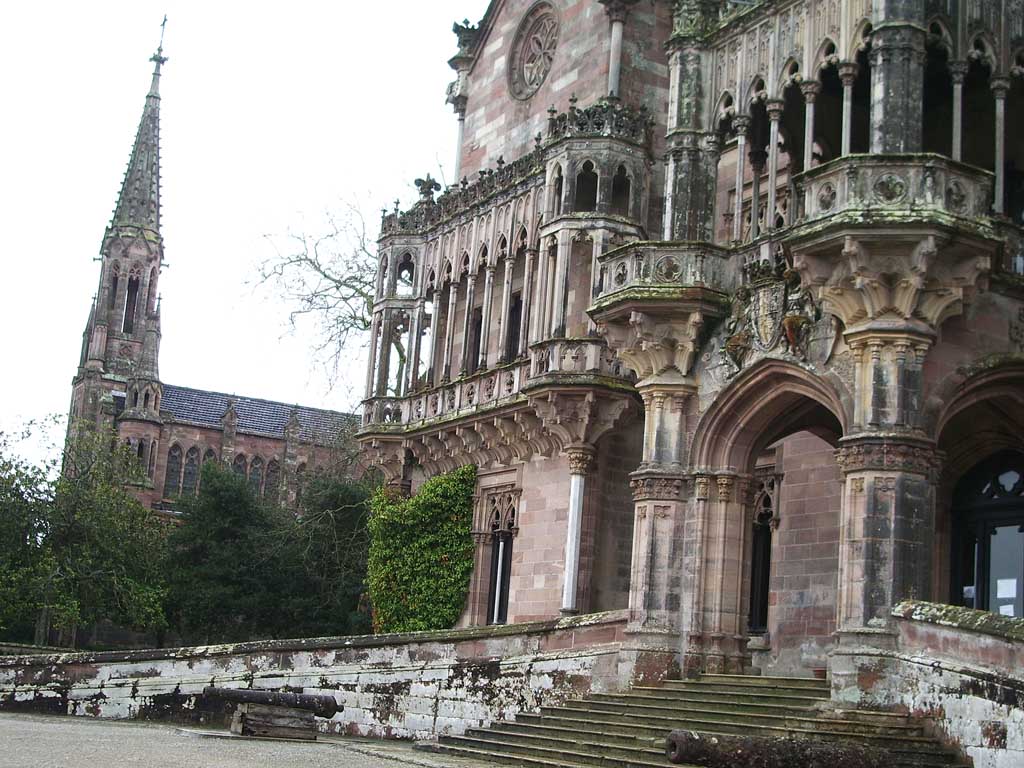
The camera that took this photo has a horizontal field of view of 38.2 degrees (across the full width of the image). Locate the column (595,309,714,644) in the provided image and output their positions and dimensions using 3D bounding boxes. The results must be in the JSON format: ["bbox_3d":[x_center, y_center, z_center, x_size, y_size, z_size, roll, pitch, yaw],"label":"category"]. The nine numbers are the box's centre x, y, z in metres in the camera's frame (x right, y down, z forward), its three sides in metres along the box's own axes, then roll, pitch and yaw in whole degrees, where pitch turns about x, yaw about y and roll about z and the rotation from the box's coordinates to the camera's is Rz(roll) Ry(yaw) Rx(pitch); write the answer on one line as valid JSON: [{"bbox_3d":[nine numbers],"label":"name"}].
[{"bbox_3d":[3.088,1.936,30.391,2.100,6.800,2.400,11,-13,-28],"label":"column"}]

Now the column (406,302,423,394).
[{"bbox_3d":[-2.676,-1.032,41.451,0.210,2.710,0.210,12,-14,-29],"label":"column"}]

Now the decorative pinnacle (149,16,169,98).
[{"bbox_3d":[-21.613,-20.094,90.543,0.950,5.200,0.950,11,-13,-28],"label":"decorative pinnacle"}]

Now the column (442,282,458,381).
[{"bbox_3d":[-1.645,-1.370,39.747,0.210,2.800,0.210,4,-12,1],"label":"column"}]

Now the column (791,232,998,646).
[{"bbox_3d":[5.668,1.036,22.012,3.000,5.900,3.000,1,-13,15],"label":"column"}]

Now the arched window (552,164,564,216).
[{"bbox_3d":[1.187,-4.844,36.806,0.209,1.419,0.585,11,-14,-28],"label":"arched window"}]

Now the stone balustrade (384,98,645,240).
[{"bbox_3d":[-0.224,-5.382,39.297,2.100,1.250,11.600,12,-14,-29],"label":"stone balustrade"}]

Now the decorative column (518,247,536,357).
[{"bbox_3d":[0.439,-2.389,42.967,0.320,3.200,0.320,4,-12,1],"label":"decorative column"}]

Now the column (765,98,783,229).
[{"bbox_3d":[4.559,-3.835,25.751,0.250,2.500,0.250,4,-12,1],"label":"column"}]

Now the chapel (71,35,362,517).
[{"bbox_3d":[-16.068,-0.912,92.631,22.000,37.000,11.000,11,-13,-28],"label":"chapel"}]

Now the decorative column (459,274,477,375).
[{"bbox_3d":[-1.374,-1.860,46.172,0.320,3.200,0.320,4,-12,1],"label":"decorative column"}]

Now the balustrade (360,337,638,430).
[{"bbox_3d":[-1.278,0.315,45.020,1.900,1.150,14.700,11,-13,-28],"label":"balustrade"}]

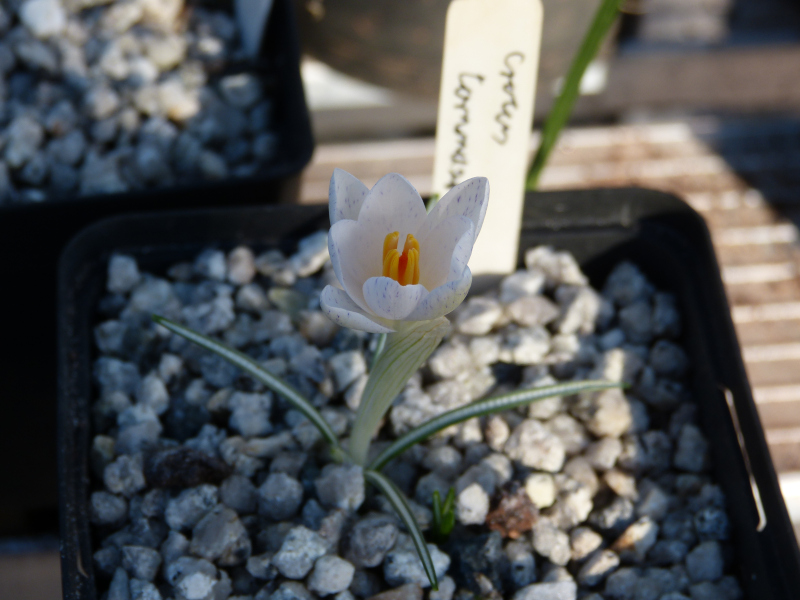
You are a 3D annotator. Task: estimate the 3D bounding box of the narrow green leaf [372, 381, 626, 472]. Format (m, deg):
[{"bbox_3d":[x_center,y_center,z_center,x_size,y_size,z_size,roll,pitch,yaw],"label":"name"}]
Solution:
[{"bbox_3d":[0.016,0.020,0.381,0.045,0.010,0.004,-14,51,-14],"label":"narrow green leaf"}]

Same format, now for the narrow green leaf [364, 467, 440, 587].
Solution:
[{"bbox_3d":[0.000,0.035,0.369,0.003,0.007,0.028,-17,52,-17],"label":"narrow green leaf"}]

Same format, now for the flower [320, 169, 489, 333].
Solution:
[{"bbox_3d":[0.001,-0.003,0.349,0.025,0.022,0.023,3,49,0],"label":"flower"}]

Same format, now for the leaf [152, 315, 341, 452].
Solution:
[{"bbox_3d":[-0.026,0.013,0.386,0.041,0.010,0.003,30,54,22],"label":"leaf"}]

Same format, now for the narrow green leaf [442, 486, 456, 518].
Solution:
[{"bbox_3d":[0.008,0.033,0.372,0.002,0.009,0.002,2,49,0],"label":"narrow green leaf"}]

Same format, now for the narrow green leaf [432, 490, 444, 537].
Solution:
[{"bbox_3d":[0.006,0.034,0.371,0.002,0.013,0.002,-1,48,5],"label":"narrow green leaf"}]

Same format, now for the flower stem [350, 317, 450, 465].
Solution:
[{"bbox_3d":[-0.001,0.016,0.371,0.009,0.038,0.007,11,48,-10],"label":"flower stem"}]

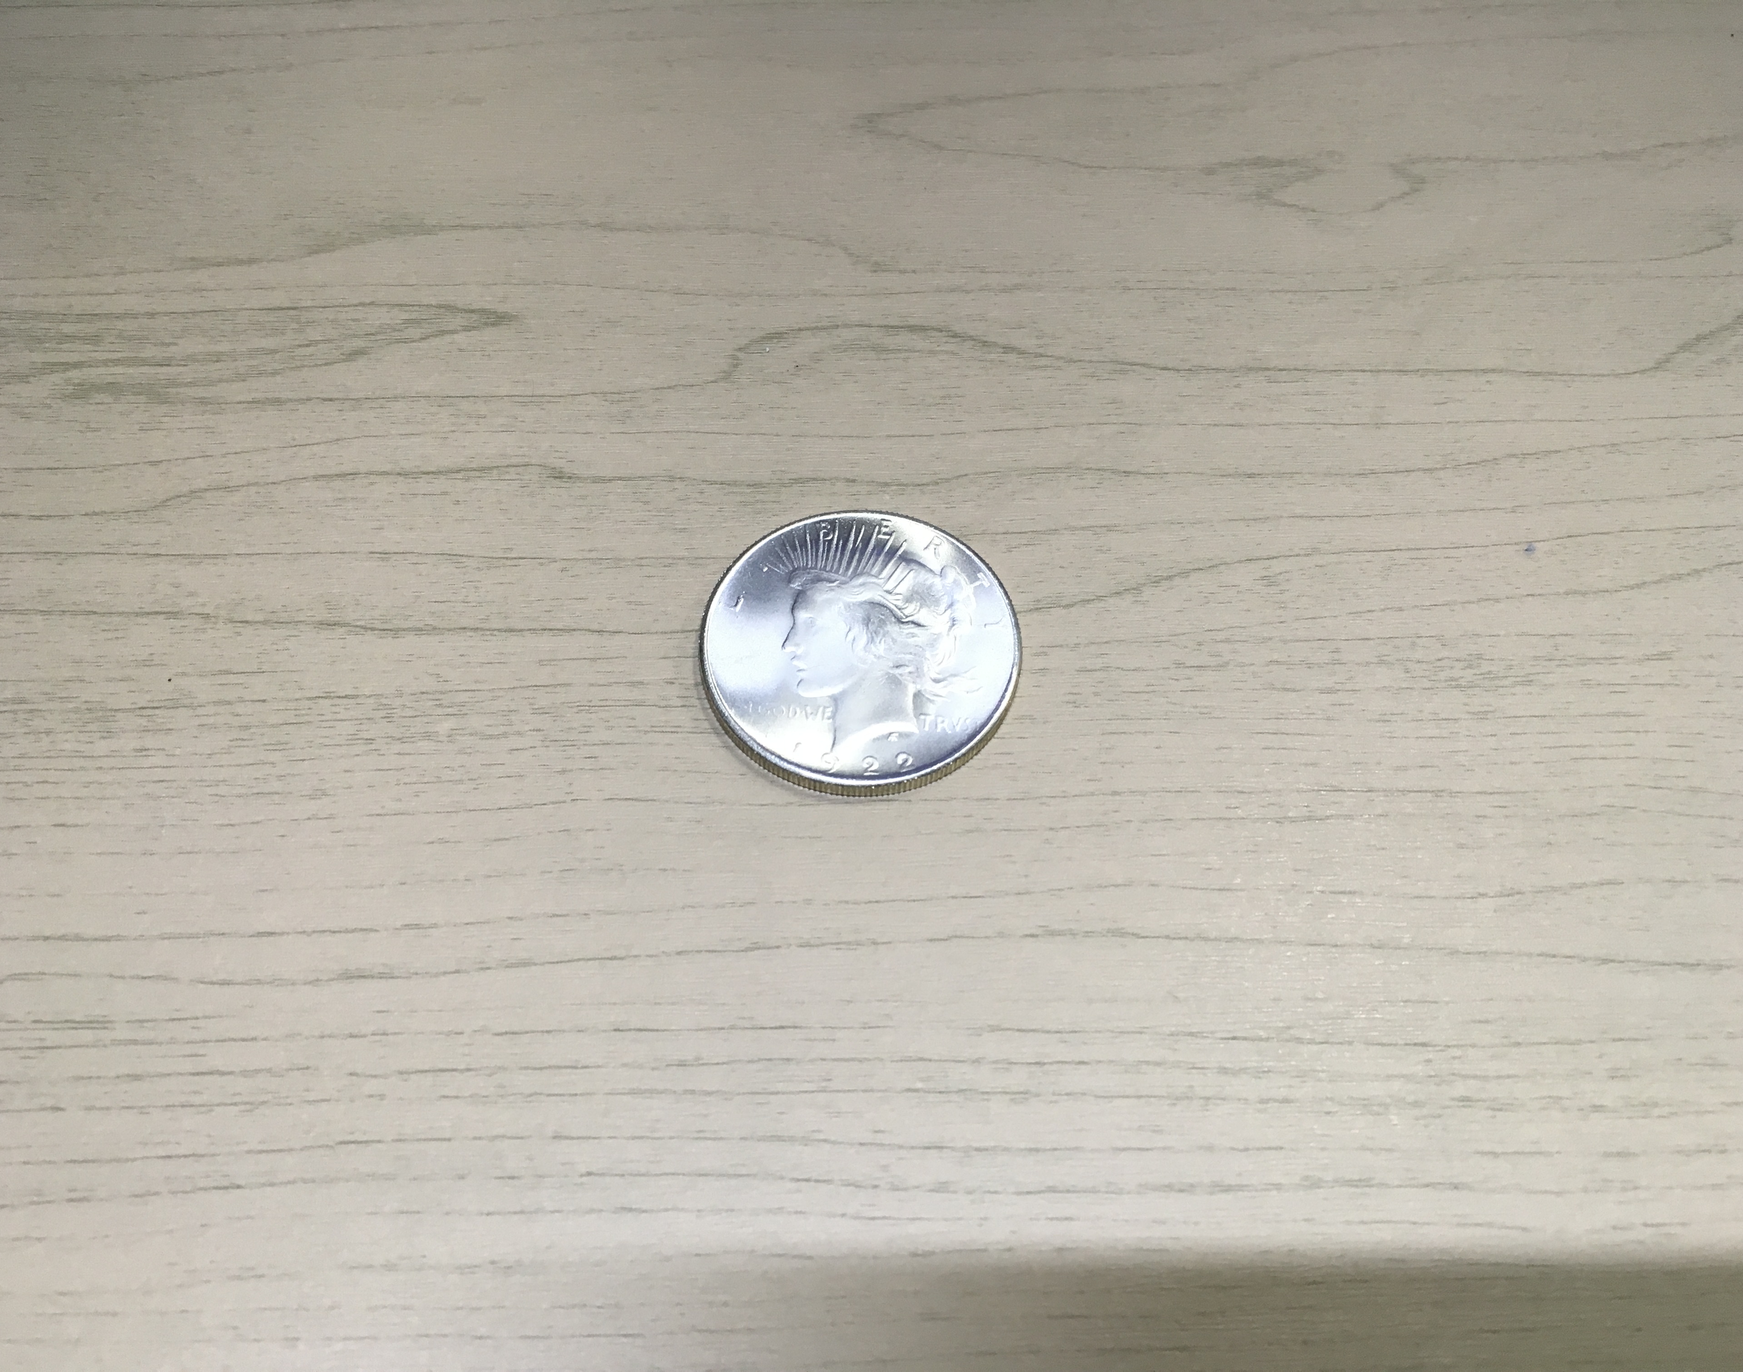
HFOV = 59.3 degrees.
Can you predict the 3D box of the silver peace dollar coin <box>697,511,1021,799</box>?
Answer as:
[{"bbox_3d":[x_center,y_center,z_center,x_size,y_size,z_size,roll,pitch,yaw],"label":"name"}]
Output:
[{"bbox_3d":[-0.001,-0.005,0.182,0.038,0.003,0.038,0,61,-1],"label":"silver peace dollar coin"}]

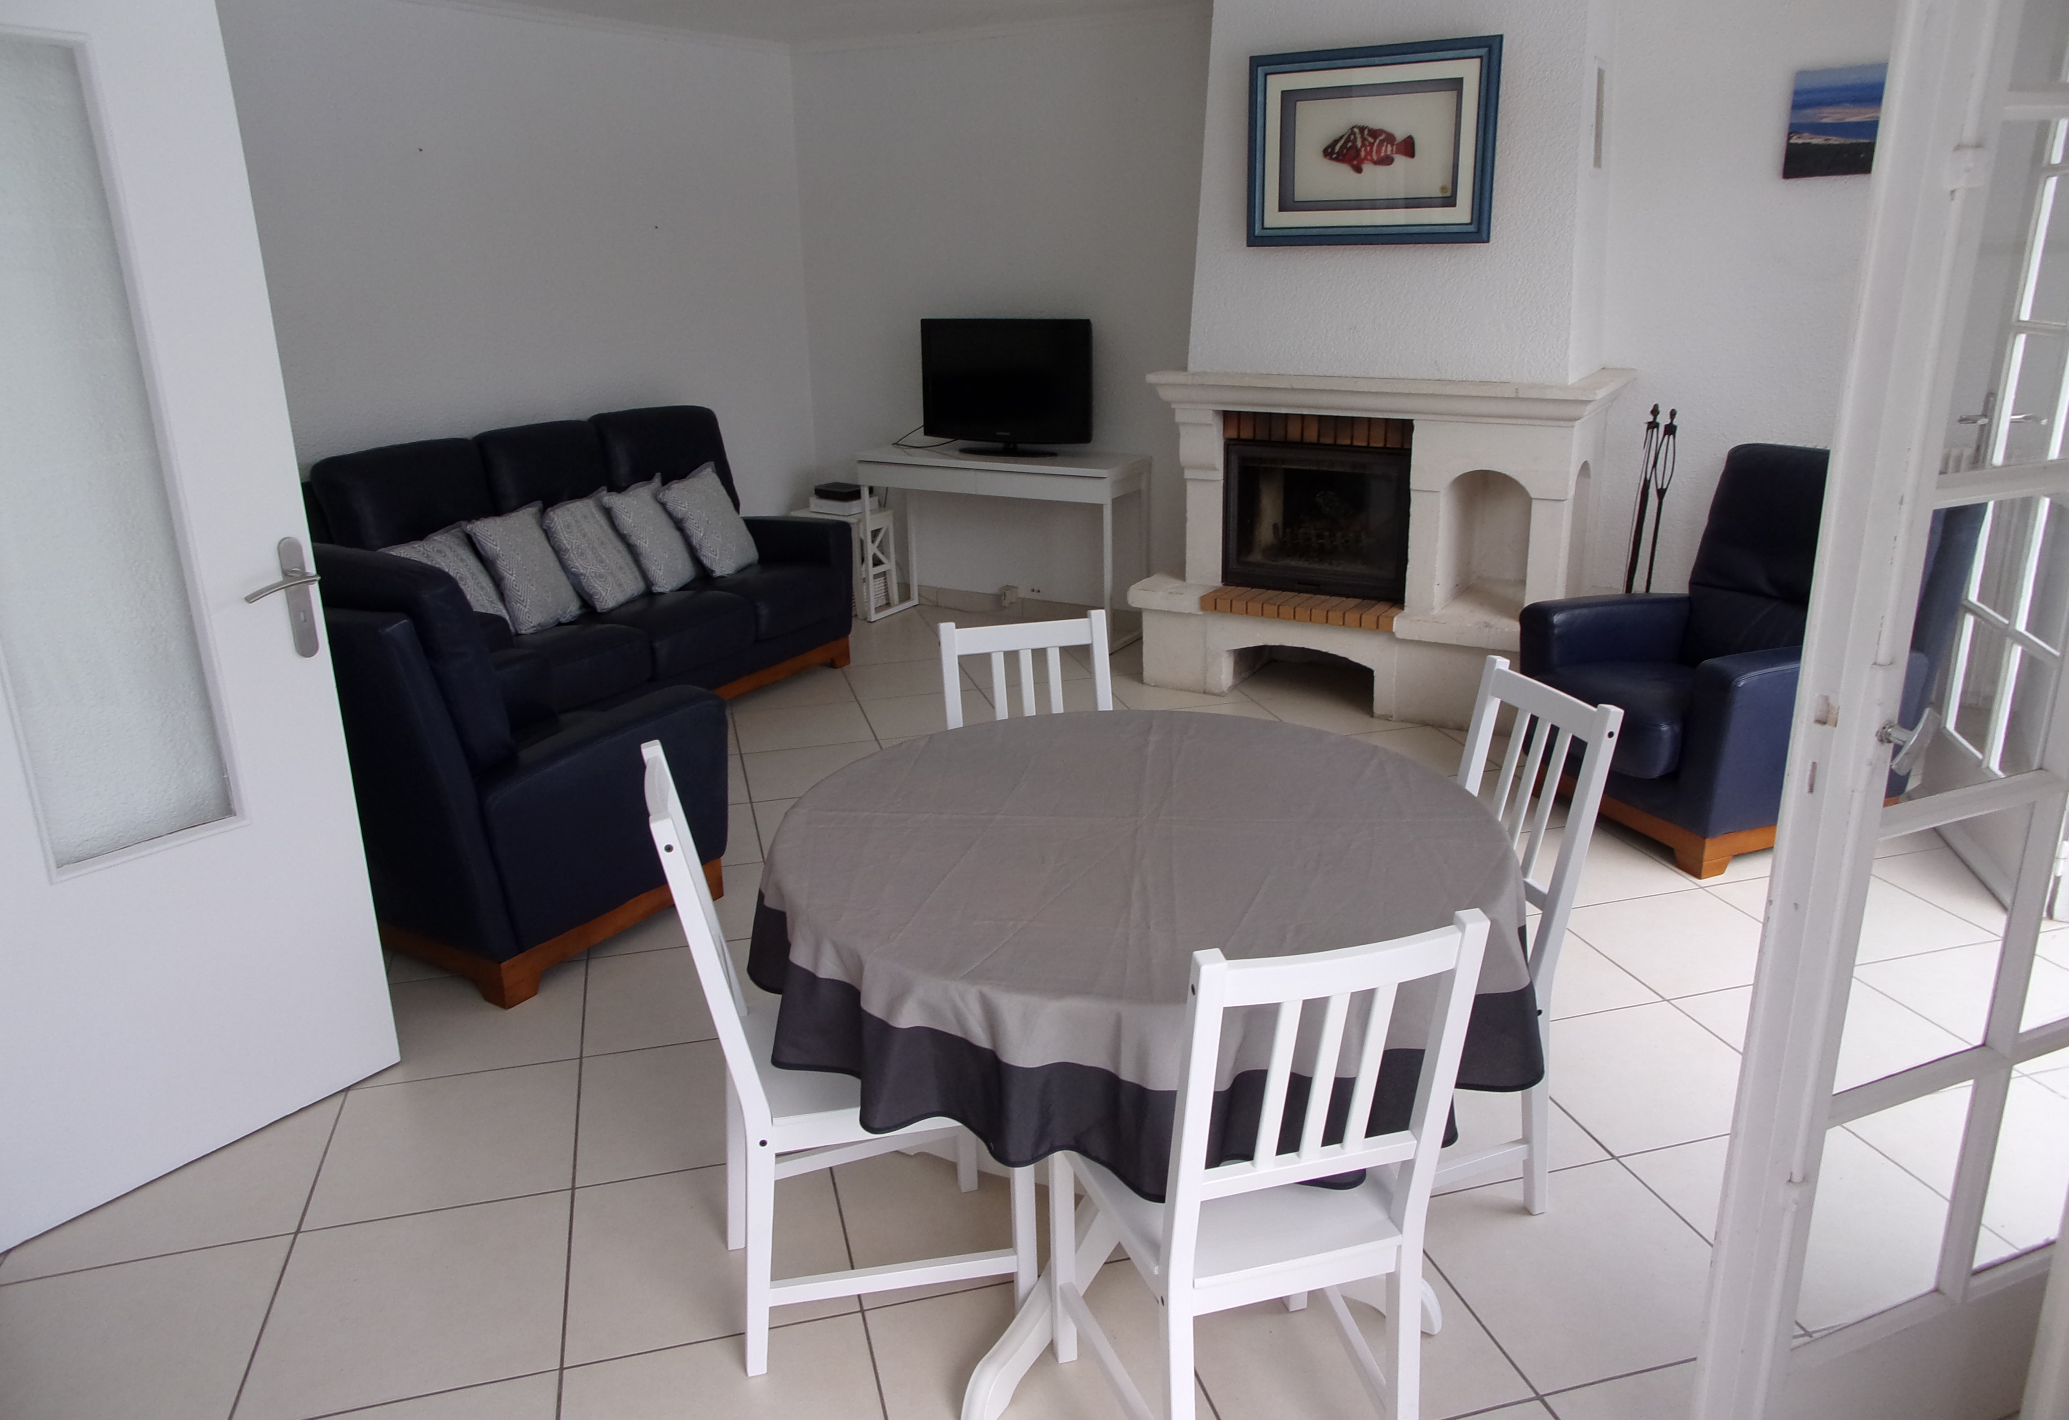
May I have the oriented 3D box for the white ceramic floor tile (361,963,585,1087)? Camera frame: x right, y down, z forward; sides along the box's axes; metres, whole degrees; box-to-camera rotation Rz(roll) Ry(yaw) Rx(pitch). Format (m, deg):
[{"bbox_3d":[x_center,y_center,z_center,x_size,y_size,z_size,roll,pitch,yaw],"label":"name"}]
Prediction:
[{"bbox_3d":[-1.238,0.690,3.276,0.455,0.012,0.455,-6,19,-14],"label":"white ceramic floor tile"}]

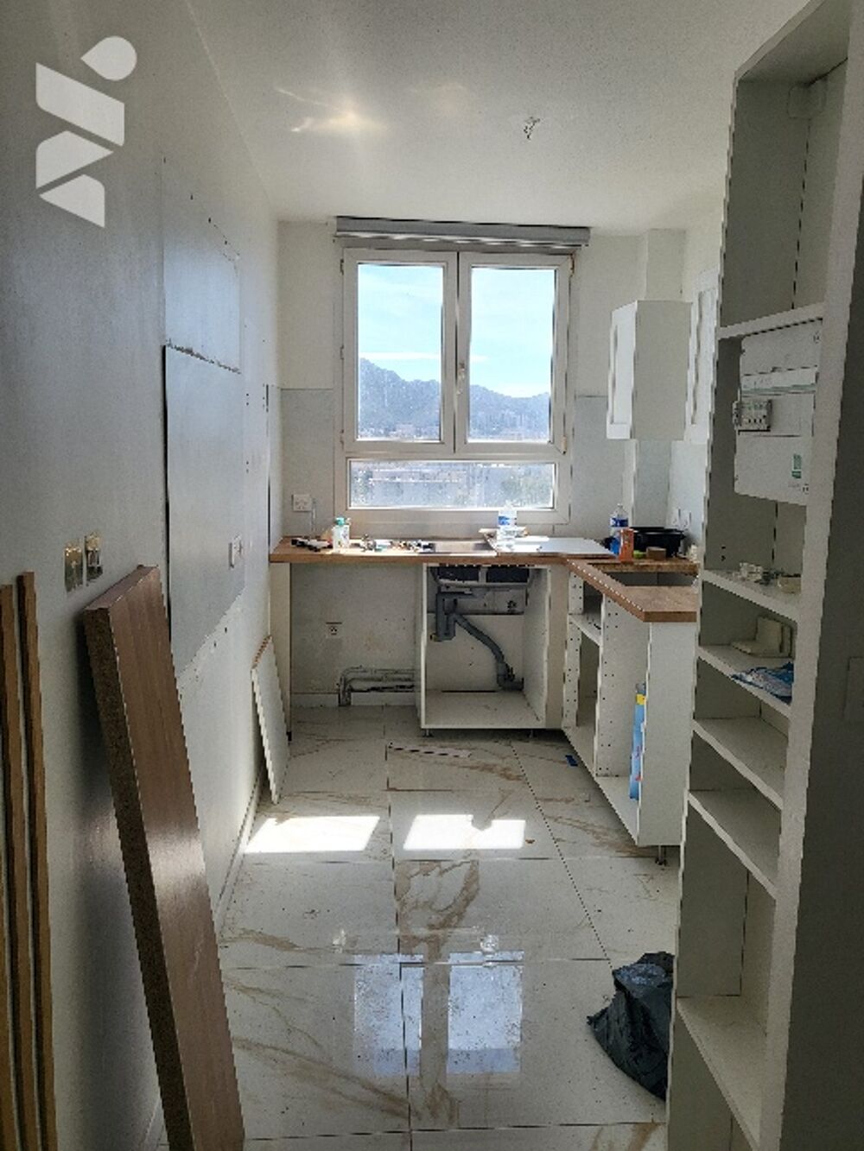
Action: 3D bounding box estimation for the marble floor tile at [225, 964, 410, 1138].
[{"bbox_3d":[-0.348,1.143,2.117,0.557,0.012,0.599,0,9,-4],"label":"marble floor tile"}]

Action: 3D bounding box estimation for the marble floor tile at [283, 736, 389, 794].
[{"bbox_3d":[-0.475,0.864,3.916,0.559,0.012,0.608,0,9,-4],"label":"marble floor tile"}]

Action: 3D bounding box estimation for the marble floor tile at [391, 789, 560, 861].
[{"bbox_3d":[0.144,0.961,3.351,0.600,0.010,0.598,0,9,-4],"label":"marble floor tile"}]

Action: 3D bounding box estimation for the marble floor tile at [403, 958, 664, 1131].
[{"bbox_3d":[0.231,1.154,2.174,0.600,0.010,0.598,0,9,-4],"label":"marble floor tile"}]

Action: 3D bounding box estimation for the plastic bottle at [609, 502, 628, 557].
[{"bbox_3d":[0.897,-0.222,4.154,0.083,0.250,0.083,0,9,-4],"label":"plastic bottle"}]

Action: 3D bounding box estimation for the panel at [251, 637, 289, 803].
[{"bbox_3d":[-0.680,0.600,3.688,0.016,0.574,0.500,-8,10,-3],"label":"panel"}]

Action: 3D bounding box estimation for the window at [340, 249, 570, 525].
[{"bbox_3d":[0.123,-0.976,4.583,1.235,1.404,0.080,0,9,-4],"label":"window"}]

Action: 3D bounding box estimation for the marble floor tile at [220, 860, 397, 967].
[{"bbox_3d":[-0.379,1.055,2.721,0.535,0.010,0.598,0,9,-4],"label":"marble floor tile"}]

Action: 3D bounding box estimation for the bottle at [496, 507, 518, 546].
[{"bbox_3d":[0.380,-0.255,4.304,0.083,0.240,0.083,0,9,-4],"label":"bottle"}]

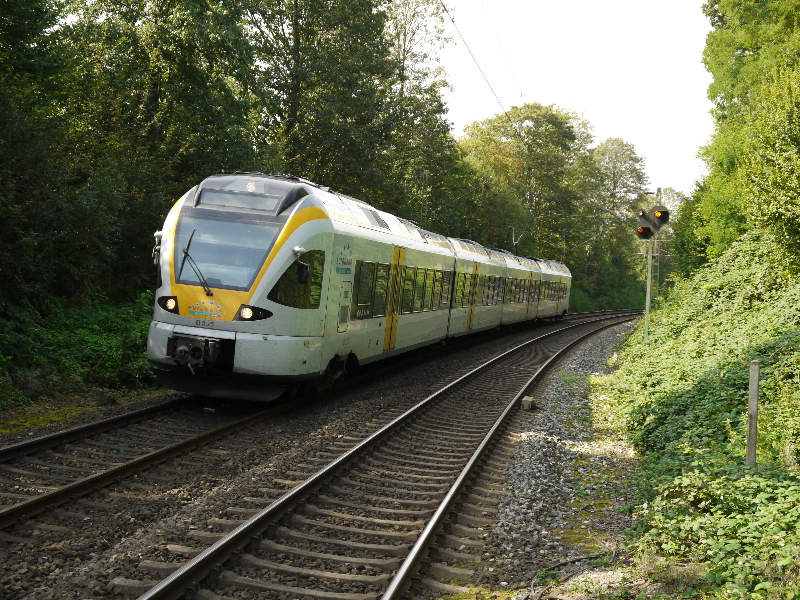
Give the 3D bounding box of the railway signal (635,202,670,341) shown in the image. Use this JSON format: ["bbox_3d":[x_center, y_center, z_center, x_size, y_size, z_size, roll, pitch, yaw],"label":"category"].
[{"bbox_3d":[8.727,-0.852,45.000,1.150,4.850,0.500,2,1,9],"label":"railway signal"}]

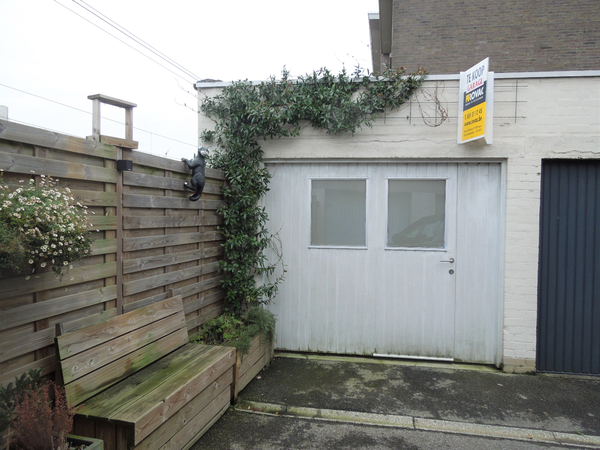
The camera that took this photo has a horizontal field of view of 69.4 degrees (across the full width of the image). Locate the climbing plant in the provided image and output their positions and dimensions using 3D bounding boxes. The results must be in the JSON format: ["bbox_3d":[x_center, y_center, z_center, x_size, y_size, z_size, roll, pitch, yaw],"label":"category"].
[{"bbox_3d":[0.084,-0.358,4.365,2.262,2.475,0.364,1,2,9],"label":"climbing plant"}]

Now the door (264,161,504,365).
[{"bbox_3d":[0.819,0.355,4.515,2.454,2.060,0.081,1,2,9],"label":"door"}]

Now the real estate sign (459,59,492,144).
[{"bbox_3d":[1.702,-1.139,4.058,0.353,0.717,0.404,1,2,9],"label":"real estate sign"}]

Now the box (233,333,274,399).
[{"bbox_3d":[-0.678,1.206,4.125,0.606,0.404,1.010,1,2,15],"label":"box"}]

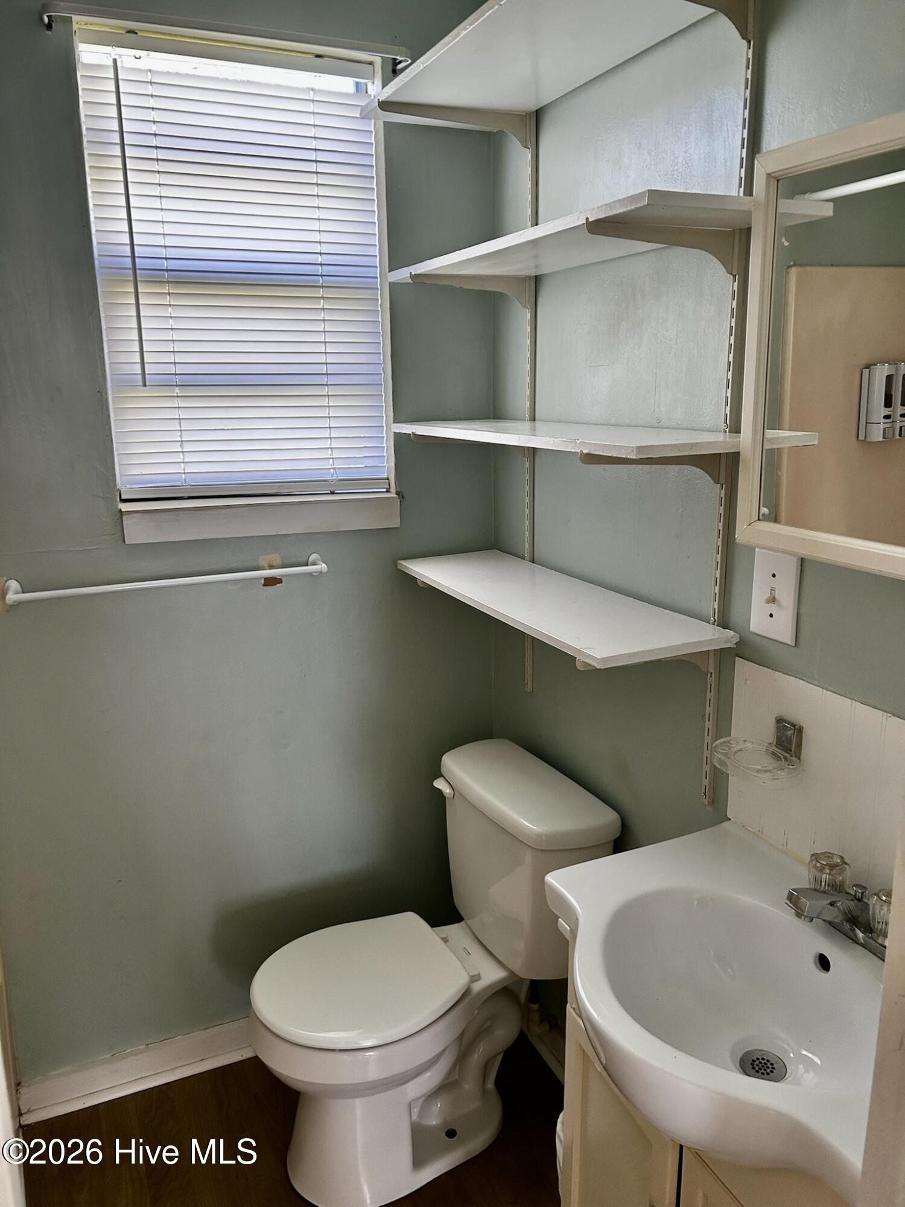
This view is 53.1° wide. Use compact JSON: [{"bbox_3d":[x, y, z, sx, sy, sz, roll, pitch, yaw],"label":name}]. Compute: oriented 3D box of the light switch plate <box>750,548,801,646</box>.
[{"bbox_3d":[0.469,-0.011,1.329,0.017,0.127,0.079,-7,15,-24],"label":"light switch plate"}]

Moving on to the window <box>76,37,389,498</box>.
[{"bbox_3d":[-0.407,-0.637,1.809,0.559,0.835,0.030,-7,15,-24],"label":"window"}]

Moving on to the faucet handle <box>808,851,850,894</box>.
[{"bbox_3d":[0.506,0.367,1.221,0.050,0.048,0.050,-1,14,0],"label":"faucet handle"}]

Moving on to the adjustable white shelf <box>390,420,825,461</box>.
[{"bbox_3d":[0.166,-0.302,1.613,0.243,0.019,0.870,-7,15,-24],"label":"adjustable white shelf"}]

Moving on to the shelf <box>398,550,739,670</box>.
[{"bbox_3d":[0.156,-0.013,1.712,0.245,0.019,0.803,-7,15,-24],"label":"shelf"}]

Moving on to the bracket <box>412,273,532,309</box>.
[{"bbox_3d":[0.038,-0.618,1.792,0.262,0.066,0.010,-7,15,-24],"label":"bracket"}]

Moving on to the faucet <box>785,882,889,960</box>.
[{"bbox_3d":[0.490,0.392,1.162,0.138,0.073,0.156,-7,15,-24],"label":"faucet"}]

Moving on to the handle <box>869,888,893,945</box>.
[{"bbox_3d":[0.549,0.388,1.131,0.050,0.048,0.050,-7,15,-24],"label":"handle"}]

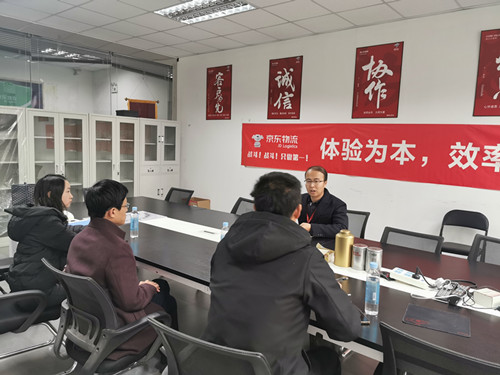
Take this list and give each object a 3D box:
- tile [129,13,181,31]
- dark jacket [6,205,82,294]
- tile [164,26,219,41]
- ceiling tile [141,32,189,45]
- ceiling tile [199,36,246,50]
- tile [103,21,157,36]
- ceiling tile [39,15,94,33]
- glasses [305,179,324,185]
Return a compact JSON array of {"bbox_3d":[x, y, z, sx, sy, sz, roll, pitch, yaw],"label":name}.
[{"bbox_3d":[-1.236,-2.176,5.131,0.606,0.020,0.606,8,8,39],"label":"tile"},{"bbox_3d":[-1.372,0.395,2.629,0.490,0.570,0.480,8,8,39],"label":"dark jacket"},{"bbox_3d":[-0.847,-2.211,5.595,0.606,0.020,0.606,8,8,39],"label":"tile"},{"bbox_3d":[-1.312,-2.274,5.979,0.606,0.020,0.606,8,8,39],"label":"ceiling tile"},{"bbox_3d":[-0.469,-2.261,6.102,0.606,0.015,0.629,7,8,38],"label":"ceiling tile"},{"bbox_3d":[-1.709,-2.245,5.530,0.606,0.015,0.606,7,8,38],"label":"tile"},{"bbox_3d":[-2.530,-2.262,5.412,0.527,0.015,0.606,7,8,38],"label":"ceiling tile"},{"bbox_3d":[0.546,-0.053,3.186,0.142,0.045,0.140,6,7,31],"label":"glasses"}]

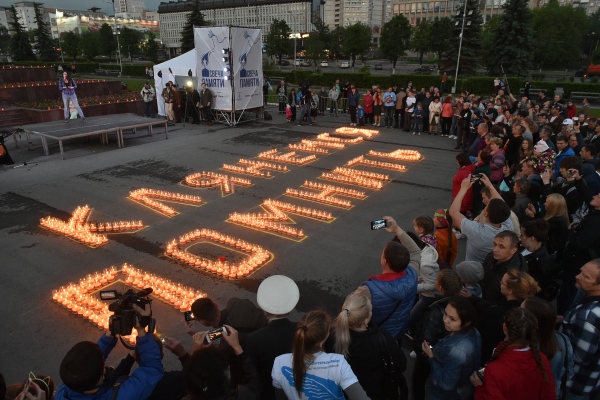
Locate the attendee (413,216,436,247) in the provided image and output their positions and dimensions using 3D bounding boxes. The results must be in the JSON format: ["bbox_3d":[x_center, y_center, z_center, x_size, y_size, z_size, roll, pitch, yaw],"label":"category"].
[{"bbox_3d":[1.468,0.829,4.854,0.270,1.370,0.380,8,21,19],"label":"attendee"}]

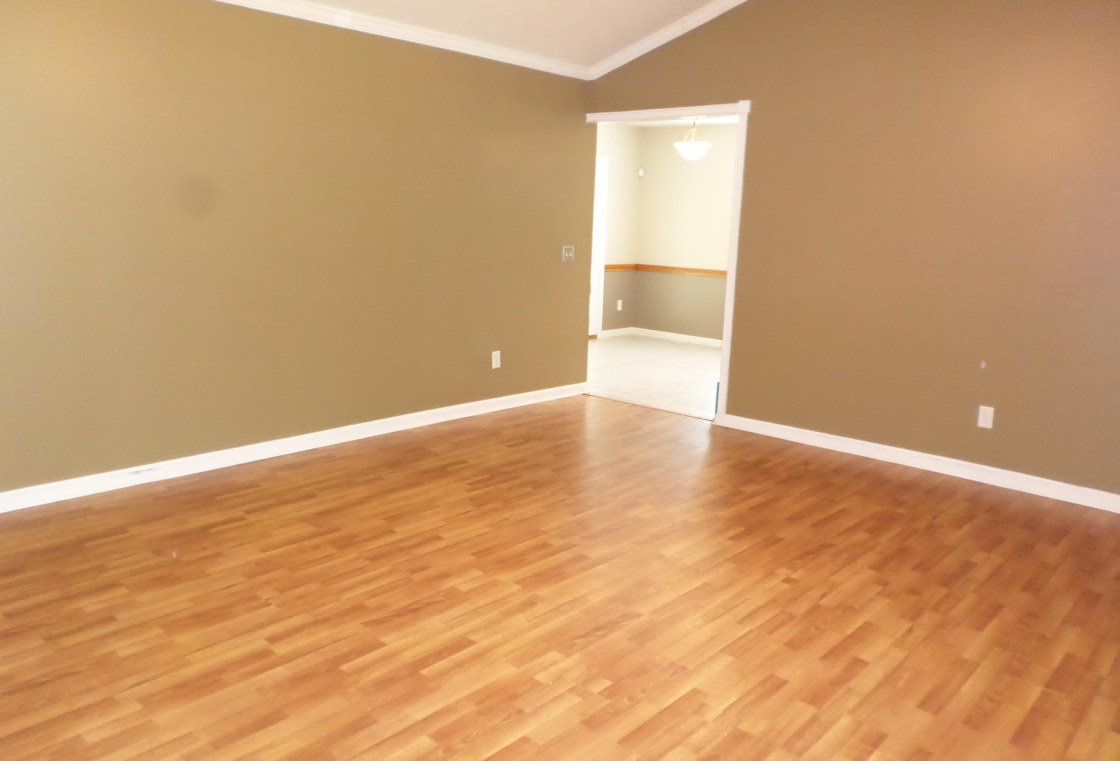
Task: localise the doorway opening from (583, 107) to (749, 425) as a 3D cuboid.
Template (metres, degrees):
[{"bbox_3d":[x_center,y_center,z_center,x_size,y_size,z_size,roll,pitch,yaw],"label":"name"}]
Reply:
[{"bbox_3d":[0.714,-0.863,5.870,1.391,2.123,0.120,12,15,42],"label":"doorway opening"}]

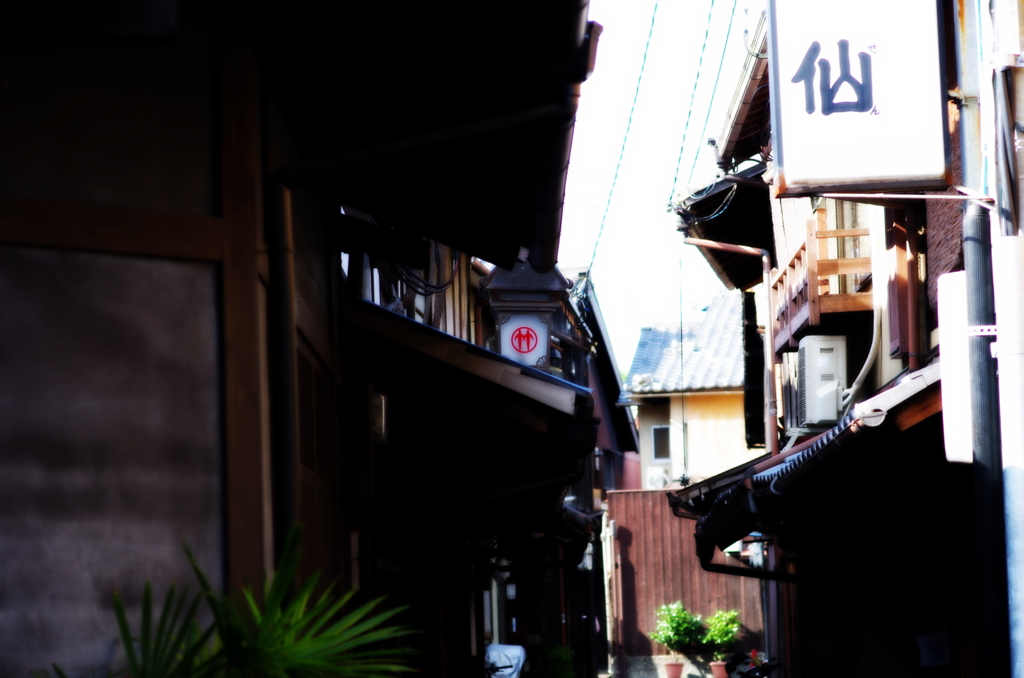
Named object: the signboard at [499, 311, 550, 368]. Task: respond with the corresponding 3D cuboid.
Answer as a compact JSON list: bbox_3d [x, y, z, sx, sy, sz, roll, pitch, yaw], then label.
[{"bbox_3d":[0.081,0.016,18.500,0.330,0.360,0.290,-2,-5,0],"label":"signboard"}]

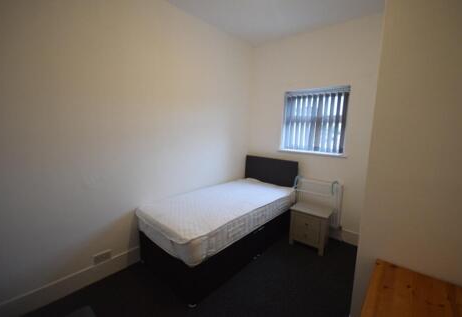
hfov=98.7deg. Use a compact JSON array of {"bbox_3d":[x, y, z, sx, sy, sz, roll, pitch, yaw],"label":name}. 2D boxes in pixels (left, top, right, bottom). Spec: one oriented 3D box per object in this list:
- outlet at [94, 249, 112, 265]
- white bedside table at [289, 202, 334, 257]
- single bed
[{"bbox_3d":[-1.226,0.954,1.902,0.015,0.084,0.148,9,11,42],"label":"outlet"},{"bbox_3d":[1.012,0.875,2.509,0.434,0.485,0.301,8,11,38],"label":"white bedside table"},{"bbox_3d":[0.002,0.594,2.539,0.899,1.002,1.947,9,11,42],"label":"single bed"}]

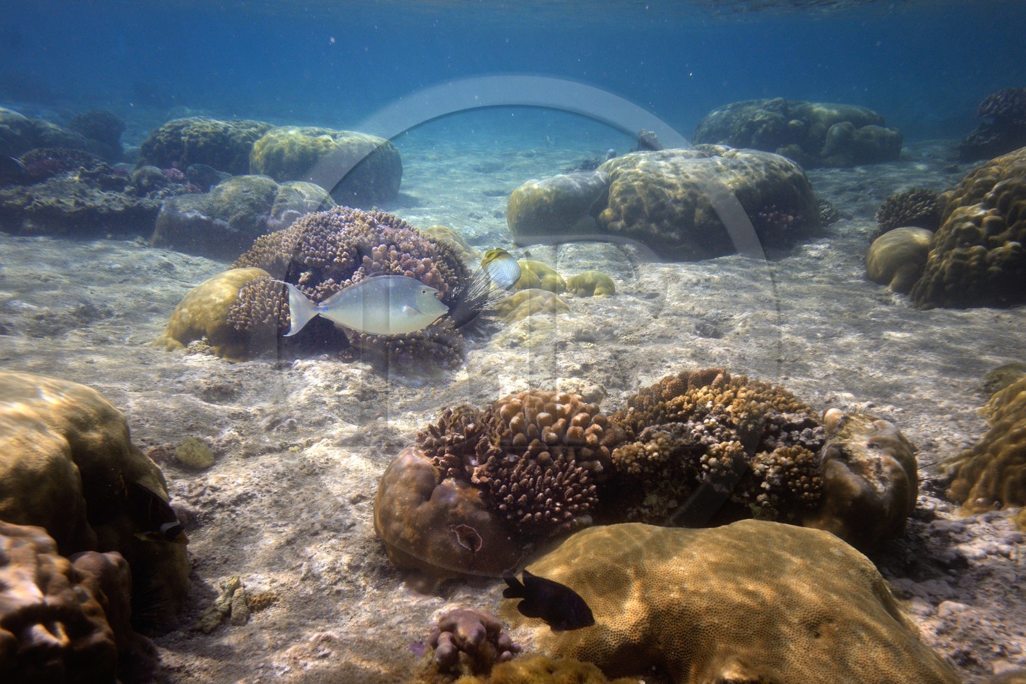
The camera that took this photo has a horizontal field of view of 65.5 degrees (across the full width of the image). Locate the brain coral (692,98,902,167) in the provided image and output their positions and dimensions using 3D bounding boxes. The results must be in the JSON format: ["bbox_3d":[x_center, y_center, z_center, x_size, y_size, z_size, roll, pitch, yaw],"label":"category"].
[{"bbox_3d":[2.469,-1.858,7.017,1.724,0.553,1.206,6,19,18],"label":"brain coral"}]

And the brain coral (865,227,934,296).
[{"bbox_3d":[1.310,-0.272,2.670,0.225,0.210,0.230,9,20,25],"label":"brain coral"}]

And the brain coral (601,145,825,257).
[{"bbox_3d":[0.839,-0.621,3.488,0.949,0.445,0.711,4,19,13],"label":"brain coral"}]

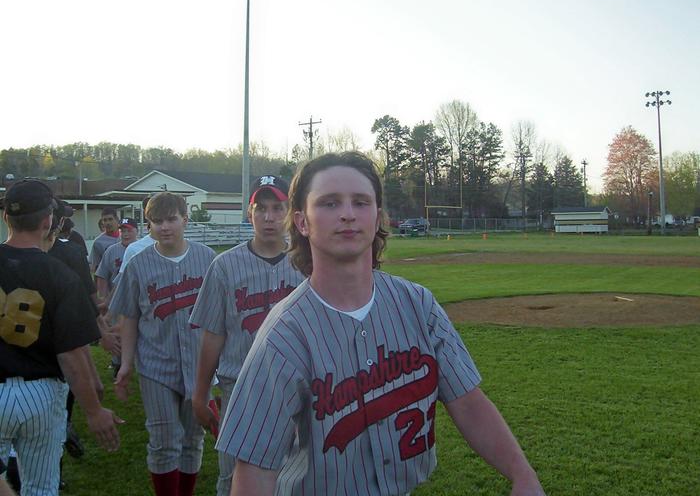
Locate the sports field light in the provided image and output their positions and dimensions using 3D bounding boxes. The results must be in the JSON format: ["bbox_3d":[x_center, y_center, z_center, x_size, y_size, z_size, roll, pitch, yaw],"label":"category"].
[{"bbox_3d":[39.429,-10.990,110.714,3.100,18.300,0.900,1,2,35],"label":"sports field light"}]

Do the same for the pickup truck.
[{"bbox_3d":[7.798,-2.669,106.970,2.000,1.900,5.500,1,2,22],"label":"pickup truck"}]

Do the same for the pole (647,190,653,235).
[{"bbox_3d":[37.468,-4.531,108.914,0.600,5.500,0.600,1,2,35],"label":"pole"}]

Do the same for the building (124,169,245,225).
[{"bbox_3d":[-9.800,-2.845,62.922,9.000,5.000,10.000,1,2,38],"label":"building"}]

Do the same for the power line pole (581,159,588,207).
[{"bbox_3d":[35.526,-7.997,131.828,1.500,11.000,0.500,1,2,36],"label":"power line pole"}]

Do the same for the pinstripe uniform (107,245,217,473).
[{"bbox_3d":[-0.952,0.543,4.400,0.520,1.150,0.360,-1,2,-19],"label":"pinstripe uniform"}]

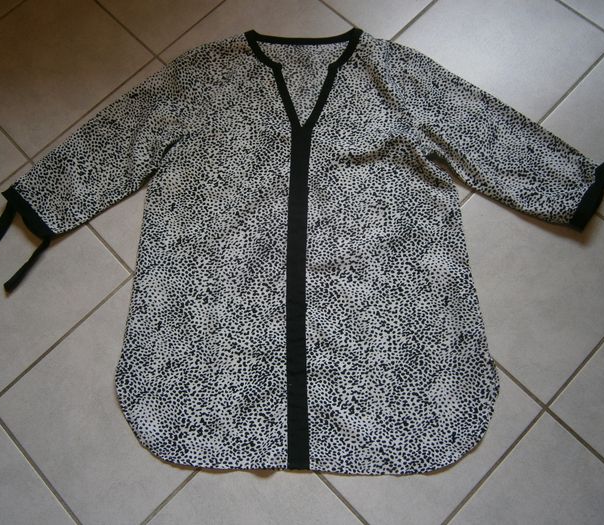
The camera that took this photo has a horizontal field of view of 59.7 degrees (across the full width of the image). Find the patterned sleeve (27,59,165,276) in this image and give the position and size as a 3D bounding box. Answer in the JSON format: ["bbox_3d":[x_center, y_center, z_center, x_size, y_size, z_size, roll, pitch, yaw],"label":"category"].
[{"bbox_3d":[-0.342,-0.216,0.967,0.395,0.030,0.164,-42,76,-9],"label":"patterned sleeve"}]

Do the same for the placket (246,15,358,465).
[{"bbox_3d":[0.000,-0.076,0.912,0.235,0.020,0.815,0,73,3],"label":"placket"}]

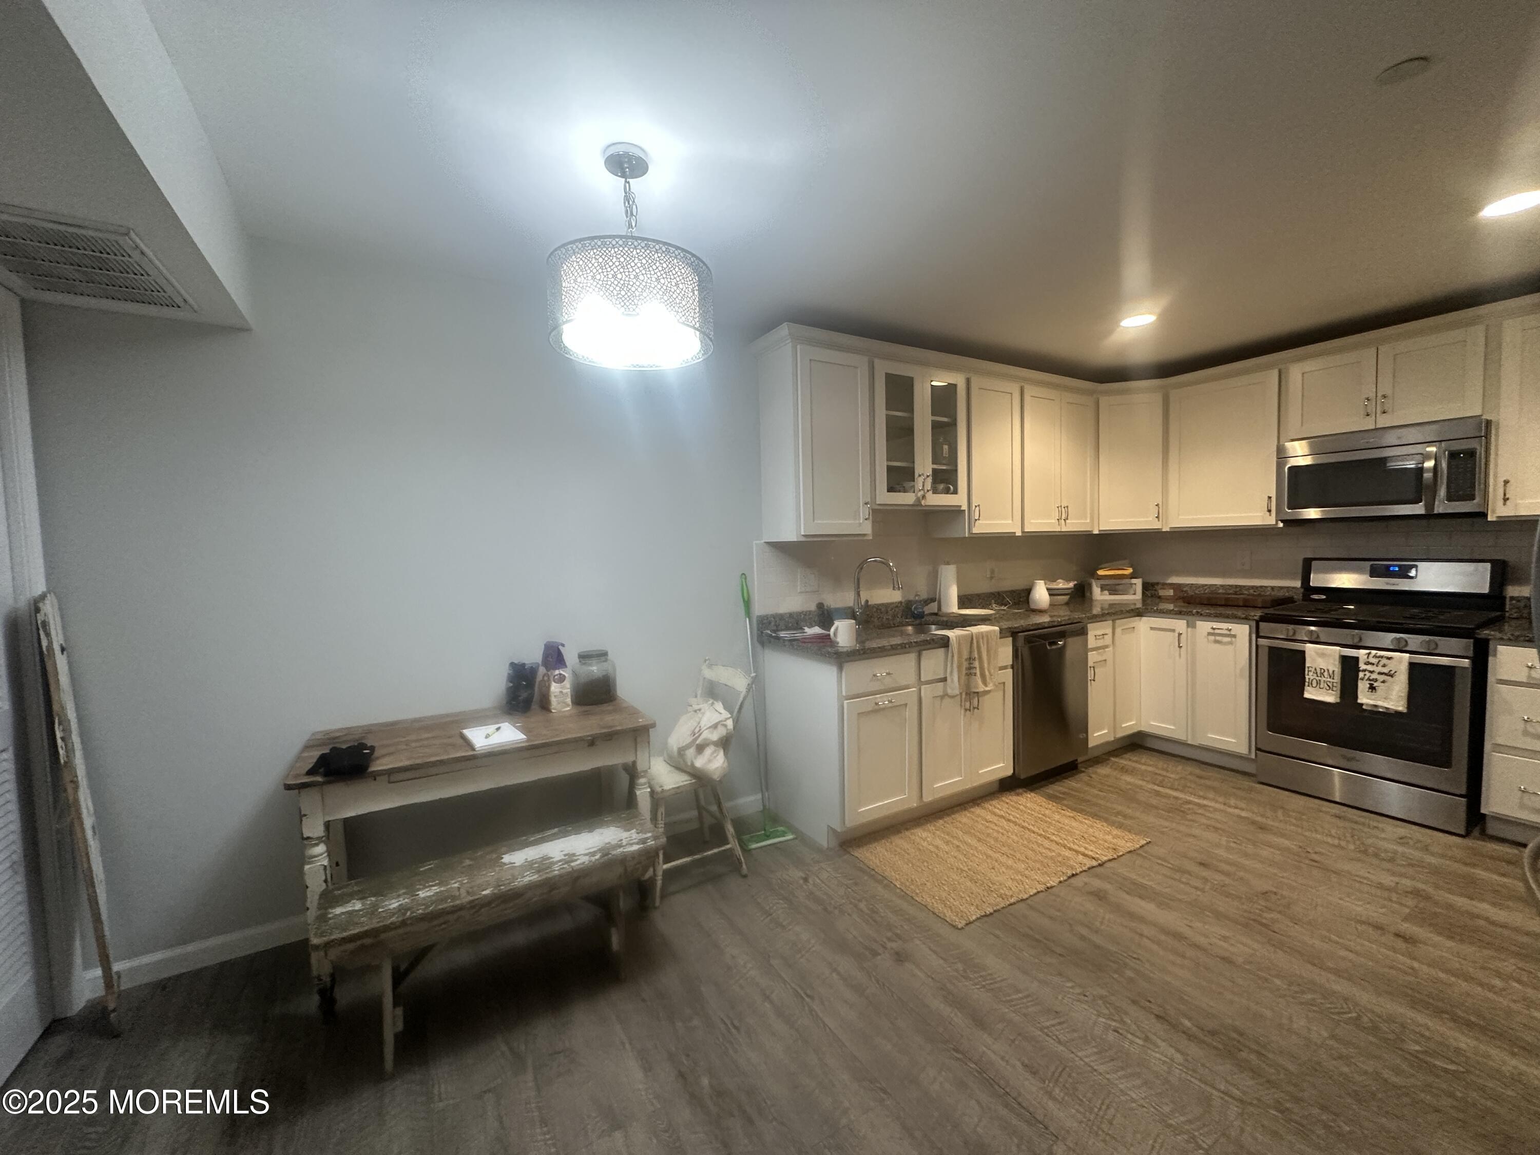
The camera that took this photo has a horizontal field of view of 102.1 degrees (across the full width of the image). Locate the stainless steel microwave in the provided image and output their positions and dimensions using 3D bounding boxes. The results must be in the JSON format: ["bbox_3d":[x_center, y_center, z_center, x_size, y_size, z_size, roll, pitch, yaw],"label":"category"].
[{"bbox_3d":[3.151,-0.511,3.196,0.410,0.417,0.758,-3,3,-32],"label":"stainless steel microwave"}]

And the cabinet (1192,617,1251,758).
[{"bbox_3d":[2.813,0.608,3.671,0.625,0.776,0.335,-3,3,-31],"label":"cabinet"}]

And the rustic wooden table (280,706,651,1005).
[{"bbox_3d":[-1.006,0.906,2.255,1.080,0.737,0.545,-3,3,-29],"label":"rustic wooden table"}]

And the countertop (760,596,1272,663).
[{"bbox_3d":[1.556,0.252,3.409,3.010,0.040,1.250,-3,3,-31],"label":"countertop"}]

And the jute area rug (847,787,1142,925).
[{"bbox_3d":[1.009,1.186,2.777,1.190,0.012,0.680,-3,3,-30],"label":"jute area rug"}]

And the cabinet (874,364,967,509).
[{"bbox_3d":[0.723,-0.746,3.413,0.684,0.775,0.332,-3,3,-31],"label":"cabinet"}]

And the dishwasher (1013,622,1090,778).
[{"bbox_3d":[1.377,0.668,3.637,0.605,0.812,0.635,-3,3,-32],"label":"dishwasher"}]

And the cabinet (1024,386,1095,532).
[{"bbox_3d":[1.718,-0.722,4.019,0.715,0.894,0.325,-3,3,-32],"label":"cabinet"}]

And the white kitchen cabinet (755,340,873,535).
[{"bbox_3d":[0.237,-0.645,3.124,0.457,0.920,0.332,-3,3,-31],"label":"white kitchen cabinet"}]

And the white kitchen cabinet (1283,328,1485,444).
[{"bbox_3d":[3.175,-0.945,3.197,0.326,0.442,0.755,-3,3,-32],"label":"white kitchen cabinet"}]

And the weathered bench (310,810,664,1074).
[{"bbox_3d":[-0.787,1.062,1.870,0.918,0.422,0.285,-3,3,-32],"label":"weathered bench"}]

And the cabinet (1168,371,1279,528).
[{"bbox_3d":[2.819,-0.740,3.790,0.326,0.894,0.605,-3,3,-32],"label":"cabinet"}]

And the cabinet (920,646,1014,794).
[{"bbox_3d":[0.815,0.692,3.315,0.680,0.808,0.630,-3,3,-32],"label":"cabinet"}]

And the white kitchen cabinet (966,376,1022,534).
[{"bbox_3d":[1.217,-0.693,3.708,0.463,0.894,0.325,-3,3,-32],"label":"white kitchen cabinet"}]

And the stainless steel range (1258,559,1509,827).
[{"bbox_3d":[3.059,0.518,3.148,0.690,1.193,0.760,-3,3,-31],"label":"stainless steel range"}]

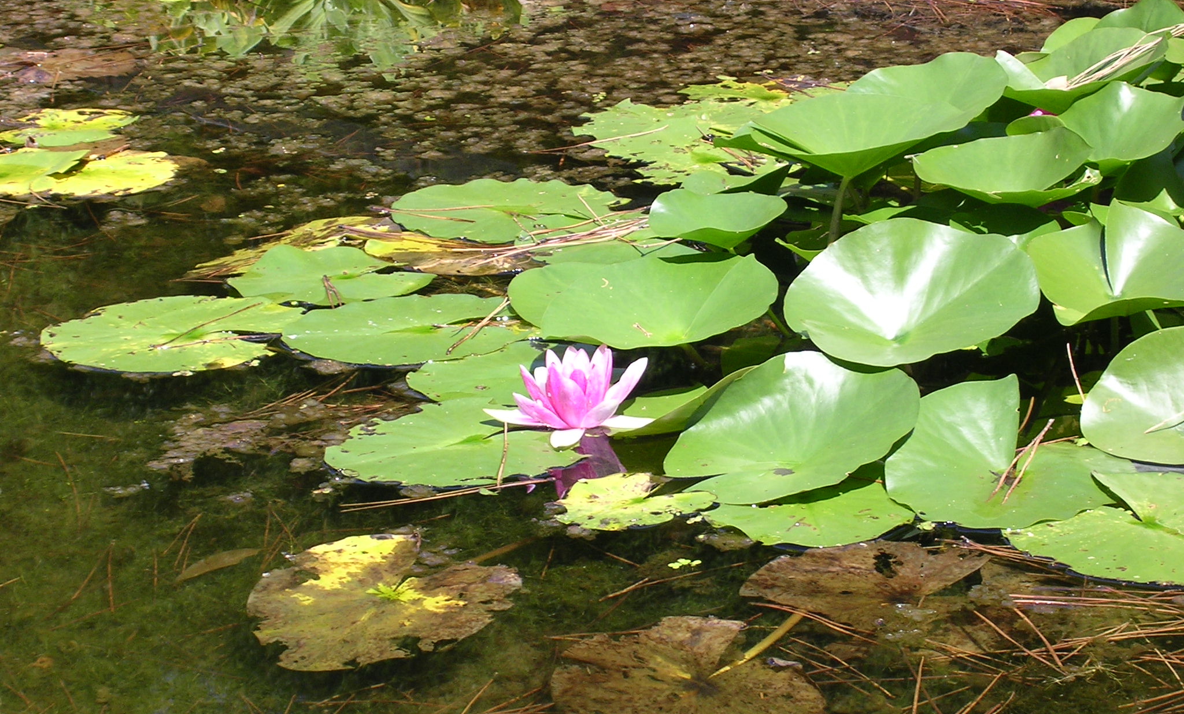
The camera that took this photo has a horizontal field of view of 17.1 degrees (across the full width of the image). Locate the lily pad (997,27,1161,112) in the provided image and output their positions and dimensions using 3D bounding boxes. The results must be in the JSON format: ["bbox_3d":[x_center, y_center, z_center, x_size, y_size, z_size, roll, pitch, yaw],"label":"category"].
[{"bbox_3d":[0.506,-0.276,4.083,0.172,0.060,0.175,0,27,0],"label":"lily pad"}]

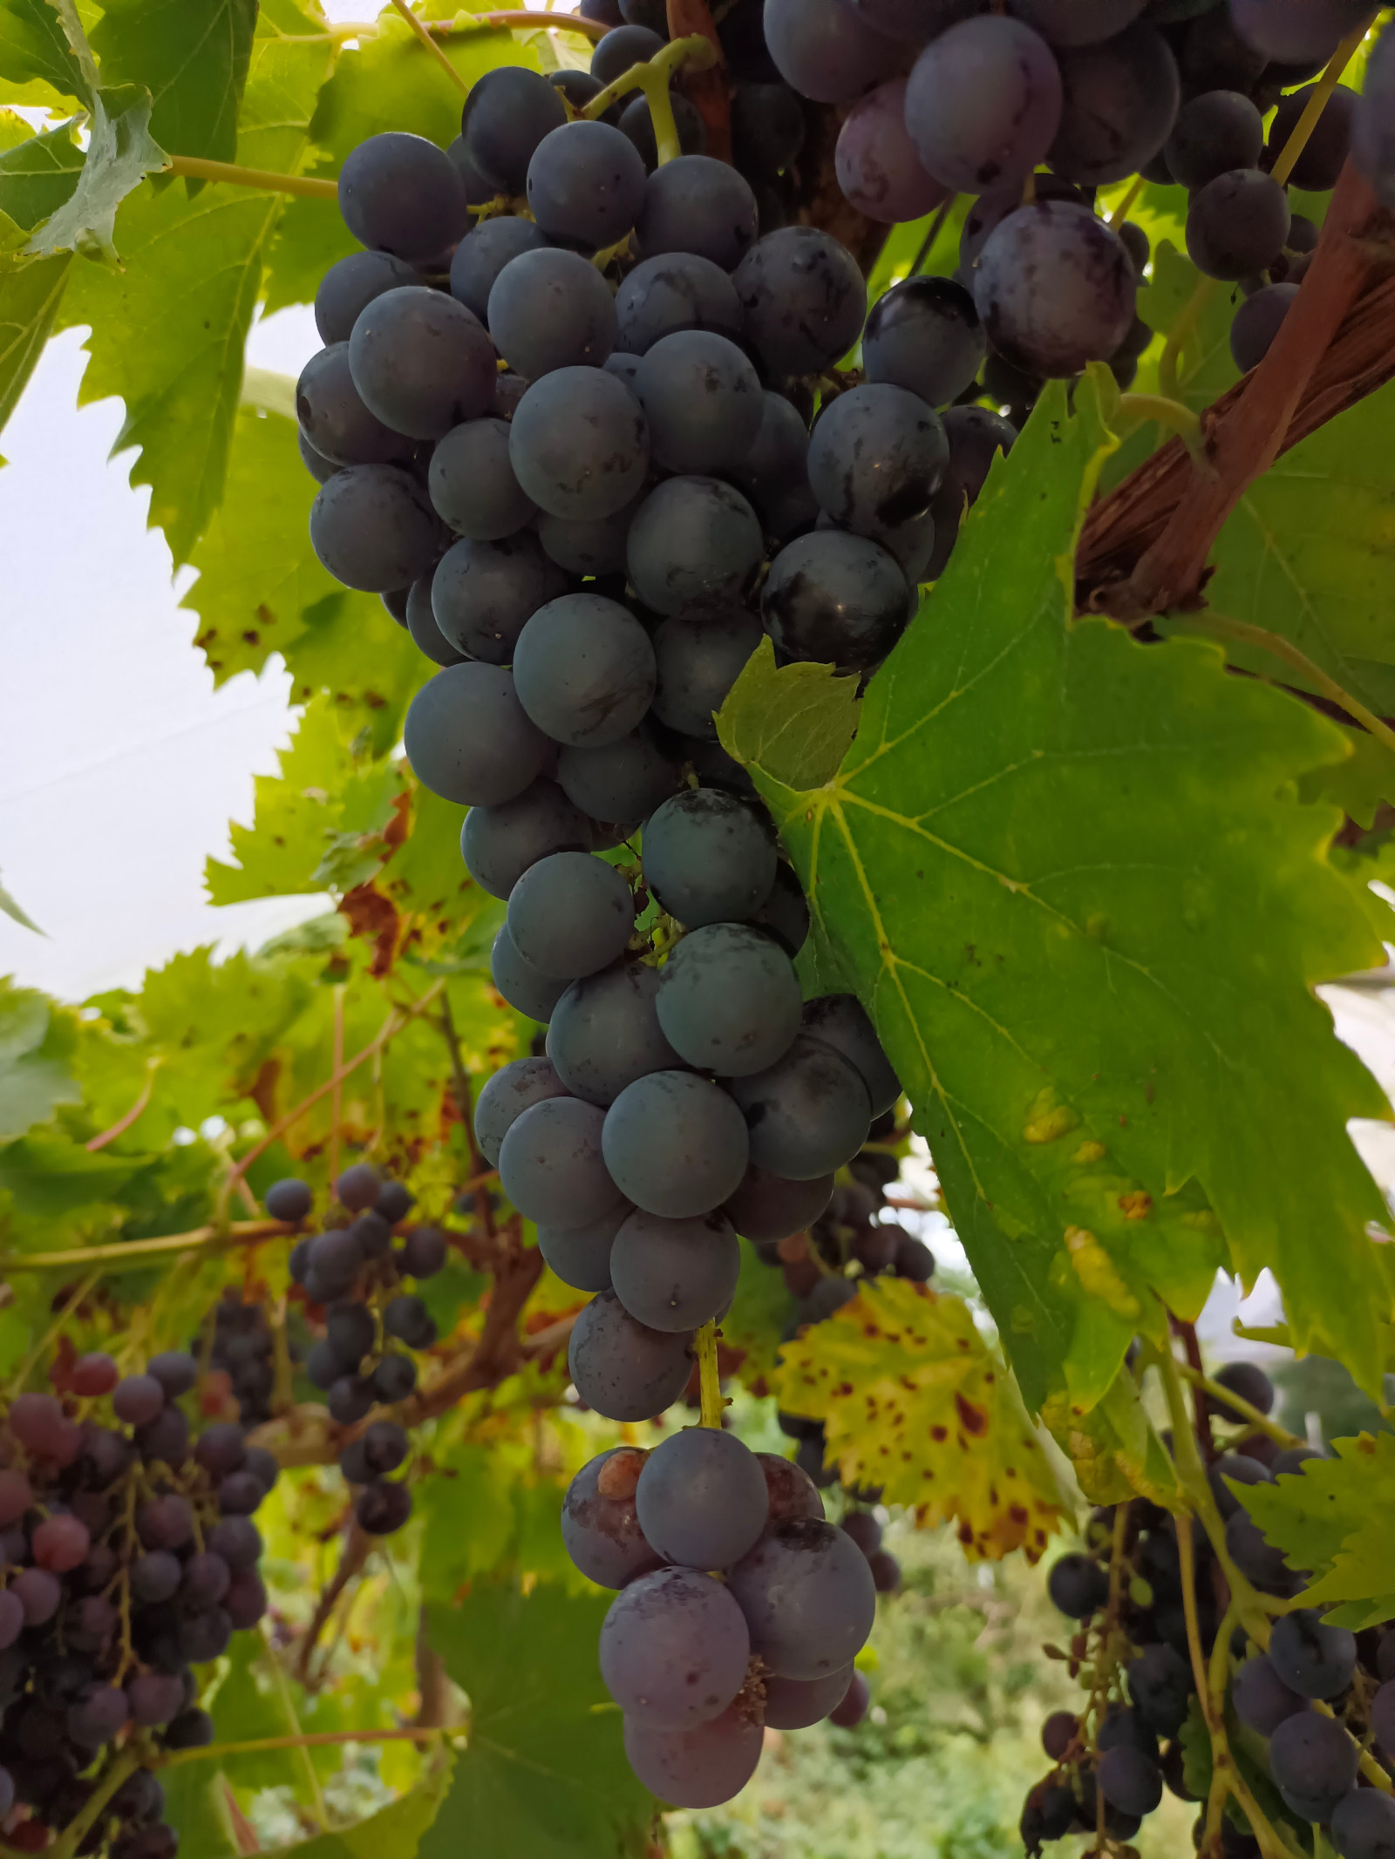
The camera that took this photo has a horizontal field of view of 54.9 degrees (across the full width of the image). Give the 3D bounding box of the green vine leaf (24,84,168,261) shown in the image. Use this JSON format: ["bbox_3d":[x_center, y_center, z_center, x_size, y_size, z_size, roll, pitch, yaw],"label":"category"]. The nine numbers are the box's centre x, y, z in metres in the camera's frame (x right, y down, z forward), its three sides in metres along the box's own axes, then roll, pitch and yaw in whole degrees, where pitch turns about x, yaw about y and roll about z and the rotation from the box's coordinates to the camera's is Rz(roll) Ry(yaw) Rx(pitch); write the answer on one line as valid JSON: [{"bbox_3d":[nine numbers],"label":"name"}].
[{"bbox_3d":[-0.118,-0.149,0.265,0.029,0.034,0.017,7,-17,-23],"label":"green vine leaf"}]

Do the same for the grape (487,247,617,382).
[{"bbox_3d":[-0.024,-0.102,0.221,0.021,0.022,0.021,0,-18,0],"label":"grape"}]

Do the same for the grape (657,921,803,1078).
[{"bbox_3d":[0.005,0.010,0.195,0.021,0.022,0.021,0,-16,0],"label":"grape"}]

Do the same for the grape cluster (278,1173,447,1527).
[{"bbox_3d":[-0.122,0.154,0.489,0.062,0.129,0.058,5,-15,-13],"label":"grape cluster"}]

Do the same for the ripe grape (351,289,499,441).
[{"bbox_3d":[-0.041,-0.084,0.199,0.022,0.022,0.022,0,-18,0],"label":"ripe grape"}]

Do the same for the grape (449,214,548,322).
[{"bbox_3d":[-0.030,-0.103,0.212,0.018,0.019,0.018,4,-15,-10],"label":"grape"}]

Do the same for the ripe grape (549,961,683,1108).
[{"bbox_3d":[-0.013,0.016,0.207,0.021,0.021,0.021,0,-18,0],"label":"ripe grape"}]

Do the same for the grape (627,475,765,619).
[{"bbox_3d":[0.000,-0.060,0.212,0.021,0.022,0.021,0,-18,0],"label":"grape"}]

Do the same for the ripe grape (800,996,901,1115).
[{"bbox_3d":[0.021,0.021,0.210,0.021,0.022,0.021,0,-18,0],"label":"ripe grape"}]

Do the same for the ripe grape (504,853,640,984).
[{"bbox_3d":[-0.019,-0.002,0.201,0.019,0.019,0.019,3,-15,-5],"label":"ripe grape"}]

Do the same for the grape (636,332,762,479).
[{"bbox_3d":[0.001,-0.086,0.218,0.021,0.022,0.021,0,-18,0],"label":"grape"}]

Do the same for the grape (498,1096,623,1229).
[{"bbox_3d":[-0.019,0.034,0.196,0.019,0.019,0.019,3,-15,-5],"label":"grape"}]

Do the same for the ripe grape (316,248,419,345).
[{"bbox_3d":[-0.051,-0.098,0.211,0.018,0.018,0.018,5,-15,-16],"label":"ripe grape"}]

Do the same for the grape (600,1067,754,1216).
[{"bbox_3d":[-0.003,0.031,0.196,0.021,0.022,0.021,0,-18,0],"label":"grape"}]

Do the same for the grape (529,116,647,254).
[{"bbox_3d":[-0.019,-0.129,0.232,0.021,0.021,0.021,0,-16,0],"label":"grape"}]

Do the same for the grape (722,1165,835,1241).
[{"bbox_3d":[0.011,0.039,0.211,0.021,0.021,0.021,0,-16,0],"label":"grape"}]

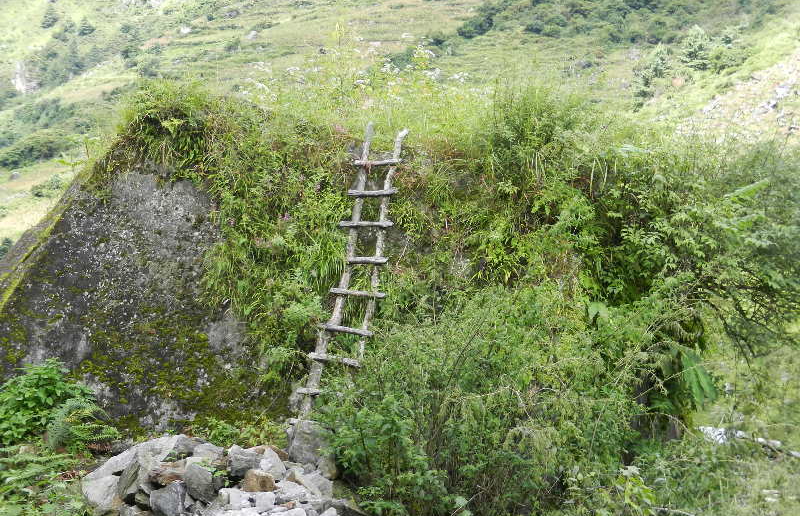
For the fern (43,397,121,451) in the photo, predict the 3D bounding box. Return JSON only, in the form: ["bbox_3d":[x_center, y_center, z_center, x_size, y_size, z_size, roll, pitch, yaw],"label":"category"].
[{"bbox_3d":[-2.554,1.335,12.600,0.590,0.410,0.520,0,1,0],"label":"fern"}]

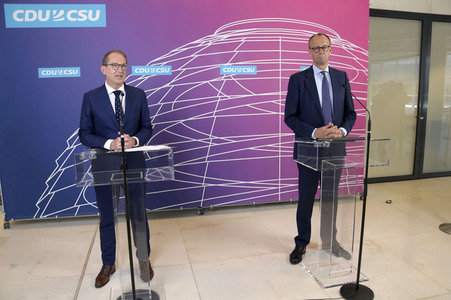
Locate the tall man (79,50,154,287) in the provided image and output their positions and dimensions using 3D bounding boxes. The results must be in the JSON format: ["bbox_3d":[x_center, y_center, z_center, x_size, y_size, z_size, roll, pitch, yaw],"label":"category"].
[{"bbox_3d":[-0.812,0.161,2.677,0.560,1.800,0.460,-4,10,-17],"label":"tall man"}]

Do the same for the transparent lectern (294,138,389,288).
[{"bbox_3d":[0.929,0.456,2.842,0.630,1.110,0.480,-3,9,-13],"label":"transparent lectern"}]

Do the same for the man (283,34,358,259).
[{"bbox_3d":[0.826,0.003,3.021,0.600,1.950,0.460,-3,9,-10],"label":"man"}]

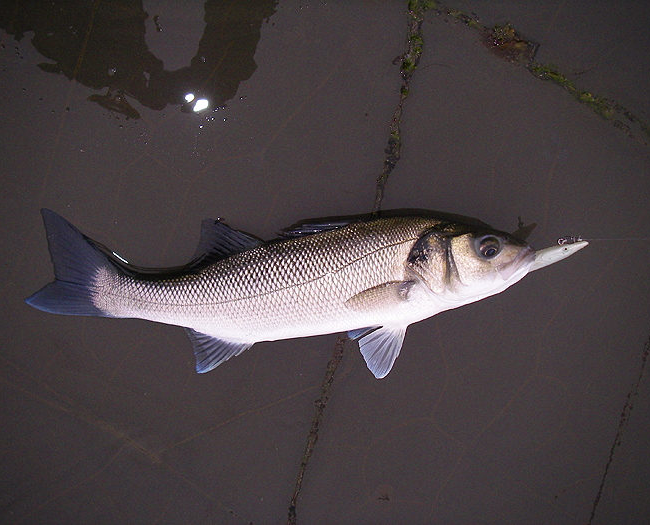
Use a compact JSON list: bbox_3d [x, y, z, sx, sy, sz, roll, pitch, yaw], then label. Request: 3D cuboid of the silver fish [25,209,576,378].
[{"bbox_3d":[-0.020,0.029,0.597,0.413,0.053,0.142,-2,102,-9],"label":"silver fish"}]

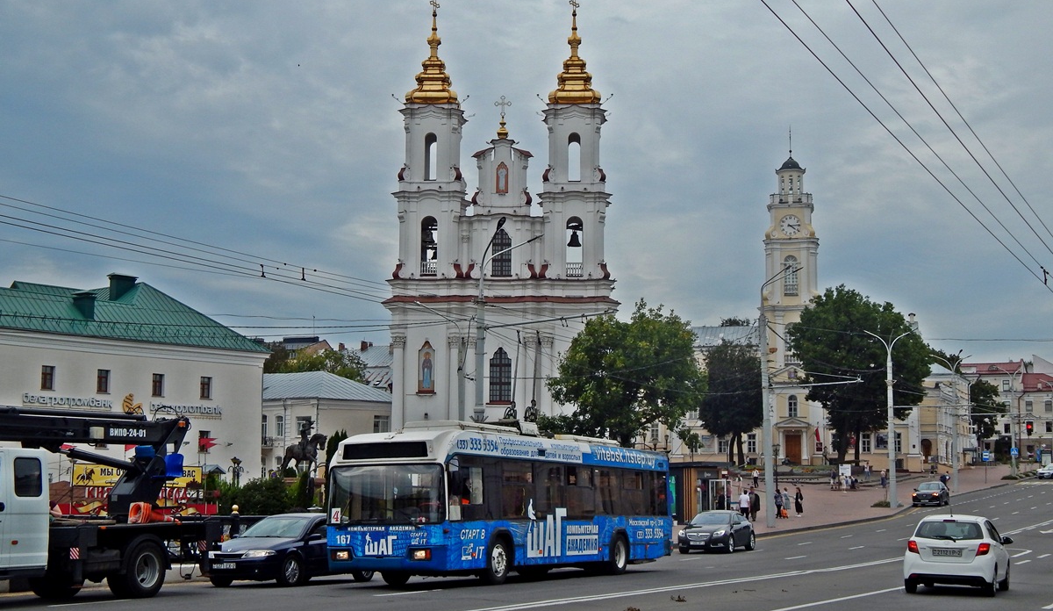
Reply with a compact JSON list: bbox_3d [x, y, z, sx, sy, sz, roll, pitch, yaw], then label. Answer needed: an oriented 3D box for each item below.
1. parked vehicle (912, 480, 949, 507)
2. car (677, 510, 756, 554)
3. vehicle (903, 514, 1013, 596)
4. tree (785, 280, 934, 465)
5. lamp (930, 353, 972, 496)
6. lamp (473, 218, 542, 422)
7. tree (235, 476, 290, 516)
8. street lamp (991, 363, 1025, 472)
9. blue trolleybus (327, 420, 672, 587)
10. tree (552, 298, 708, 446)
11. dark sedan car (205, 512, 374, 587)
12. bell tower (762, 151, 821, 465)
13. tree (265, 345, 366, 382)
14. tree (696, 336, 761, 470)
[{"bbox_3d":[26.677,12.359,97.928,1.820,1.620,4.400,-3,-9,25],"label":"parked vehicle"},{"bbox_3d":[7.080,8.380,55.300,1.860,1.500,4.830,-2,-7,23],"label":"car"},{"bbox_3d":[8.750,4.970,30.000,1.700,1.510,3.950,-2,-7,23],"label":"vehicle"},{"bbox_3d":[34.015,7.189,153.058,15.000,18.400,14.000,0,-7,0],"label":"tree"},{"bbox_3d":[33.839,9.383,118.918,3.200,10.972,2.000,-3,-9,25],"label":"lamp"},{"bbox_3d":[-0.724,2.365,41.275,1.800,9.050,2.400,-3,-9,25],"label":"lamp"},{"bbox_3d":[-12.731,9.276,72.126,2.800,2.300,2.600,0,-7,0],"label":"tree"},{"bbox_3d":[49.475,11.658,152.655,3.700,11.400,0.700,-3,-7,27],"label":"street lamp"},{"bbox_3d":[-0.060,4.251,32.460,2.500,3.220,11.930,-3,-9,25],"label":"blue trolleybus"},{"bbox_3d":[5.265,5.348,77.988,8.300,11.309,8.000,0,-8,0],"label":"tree"},{"bbox_3d":[-4.673,4.910,30.492,1.770,1.430,4.580,-3,-9,25],"label":"dark sedan car"},{"bbox_3d":[29.843,0.346,167.804,6.800,35.269,6.800,-1,-8,12],"label":"bell tower"},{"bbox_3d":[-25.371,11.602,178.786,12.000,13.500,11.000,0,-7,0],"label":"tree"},{"bbox_3d":[20.855,9.896,153.063,6.700,13.296,6.700,0,-8,0],"label":"tree"}]

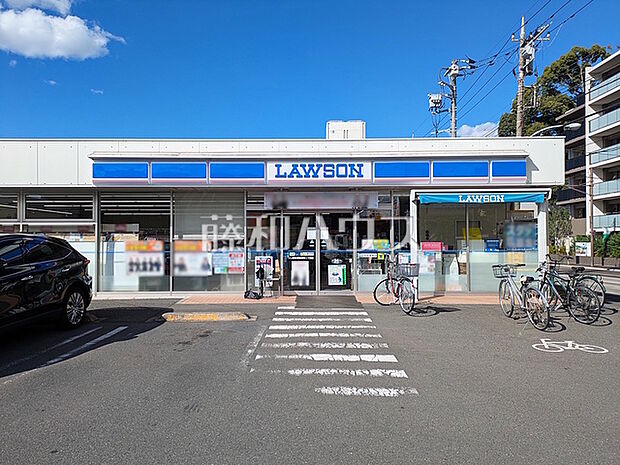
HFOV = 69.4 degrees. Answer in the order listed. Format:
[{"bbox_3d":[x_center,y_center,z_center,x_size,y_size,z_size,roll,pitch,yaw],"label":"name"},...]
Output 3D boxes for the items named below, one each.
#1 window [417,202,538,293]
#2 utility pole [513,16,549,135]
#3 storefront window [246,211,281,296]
[{"bbox_3d":[4.133,0.345,11.050,3.060,2.320,0.100,0,0,1],"label":"window"},{"bbox_3d":[10.650,-4.400,21.700,1.850,12.100,1.400,0,0,0],"label":"utility pole"},{"bbox_3d":[-1.177,0.535,11.400,0.878,2.088,0.100,0,0,0],"label":"storefront window"}]

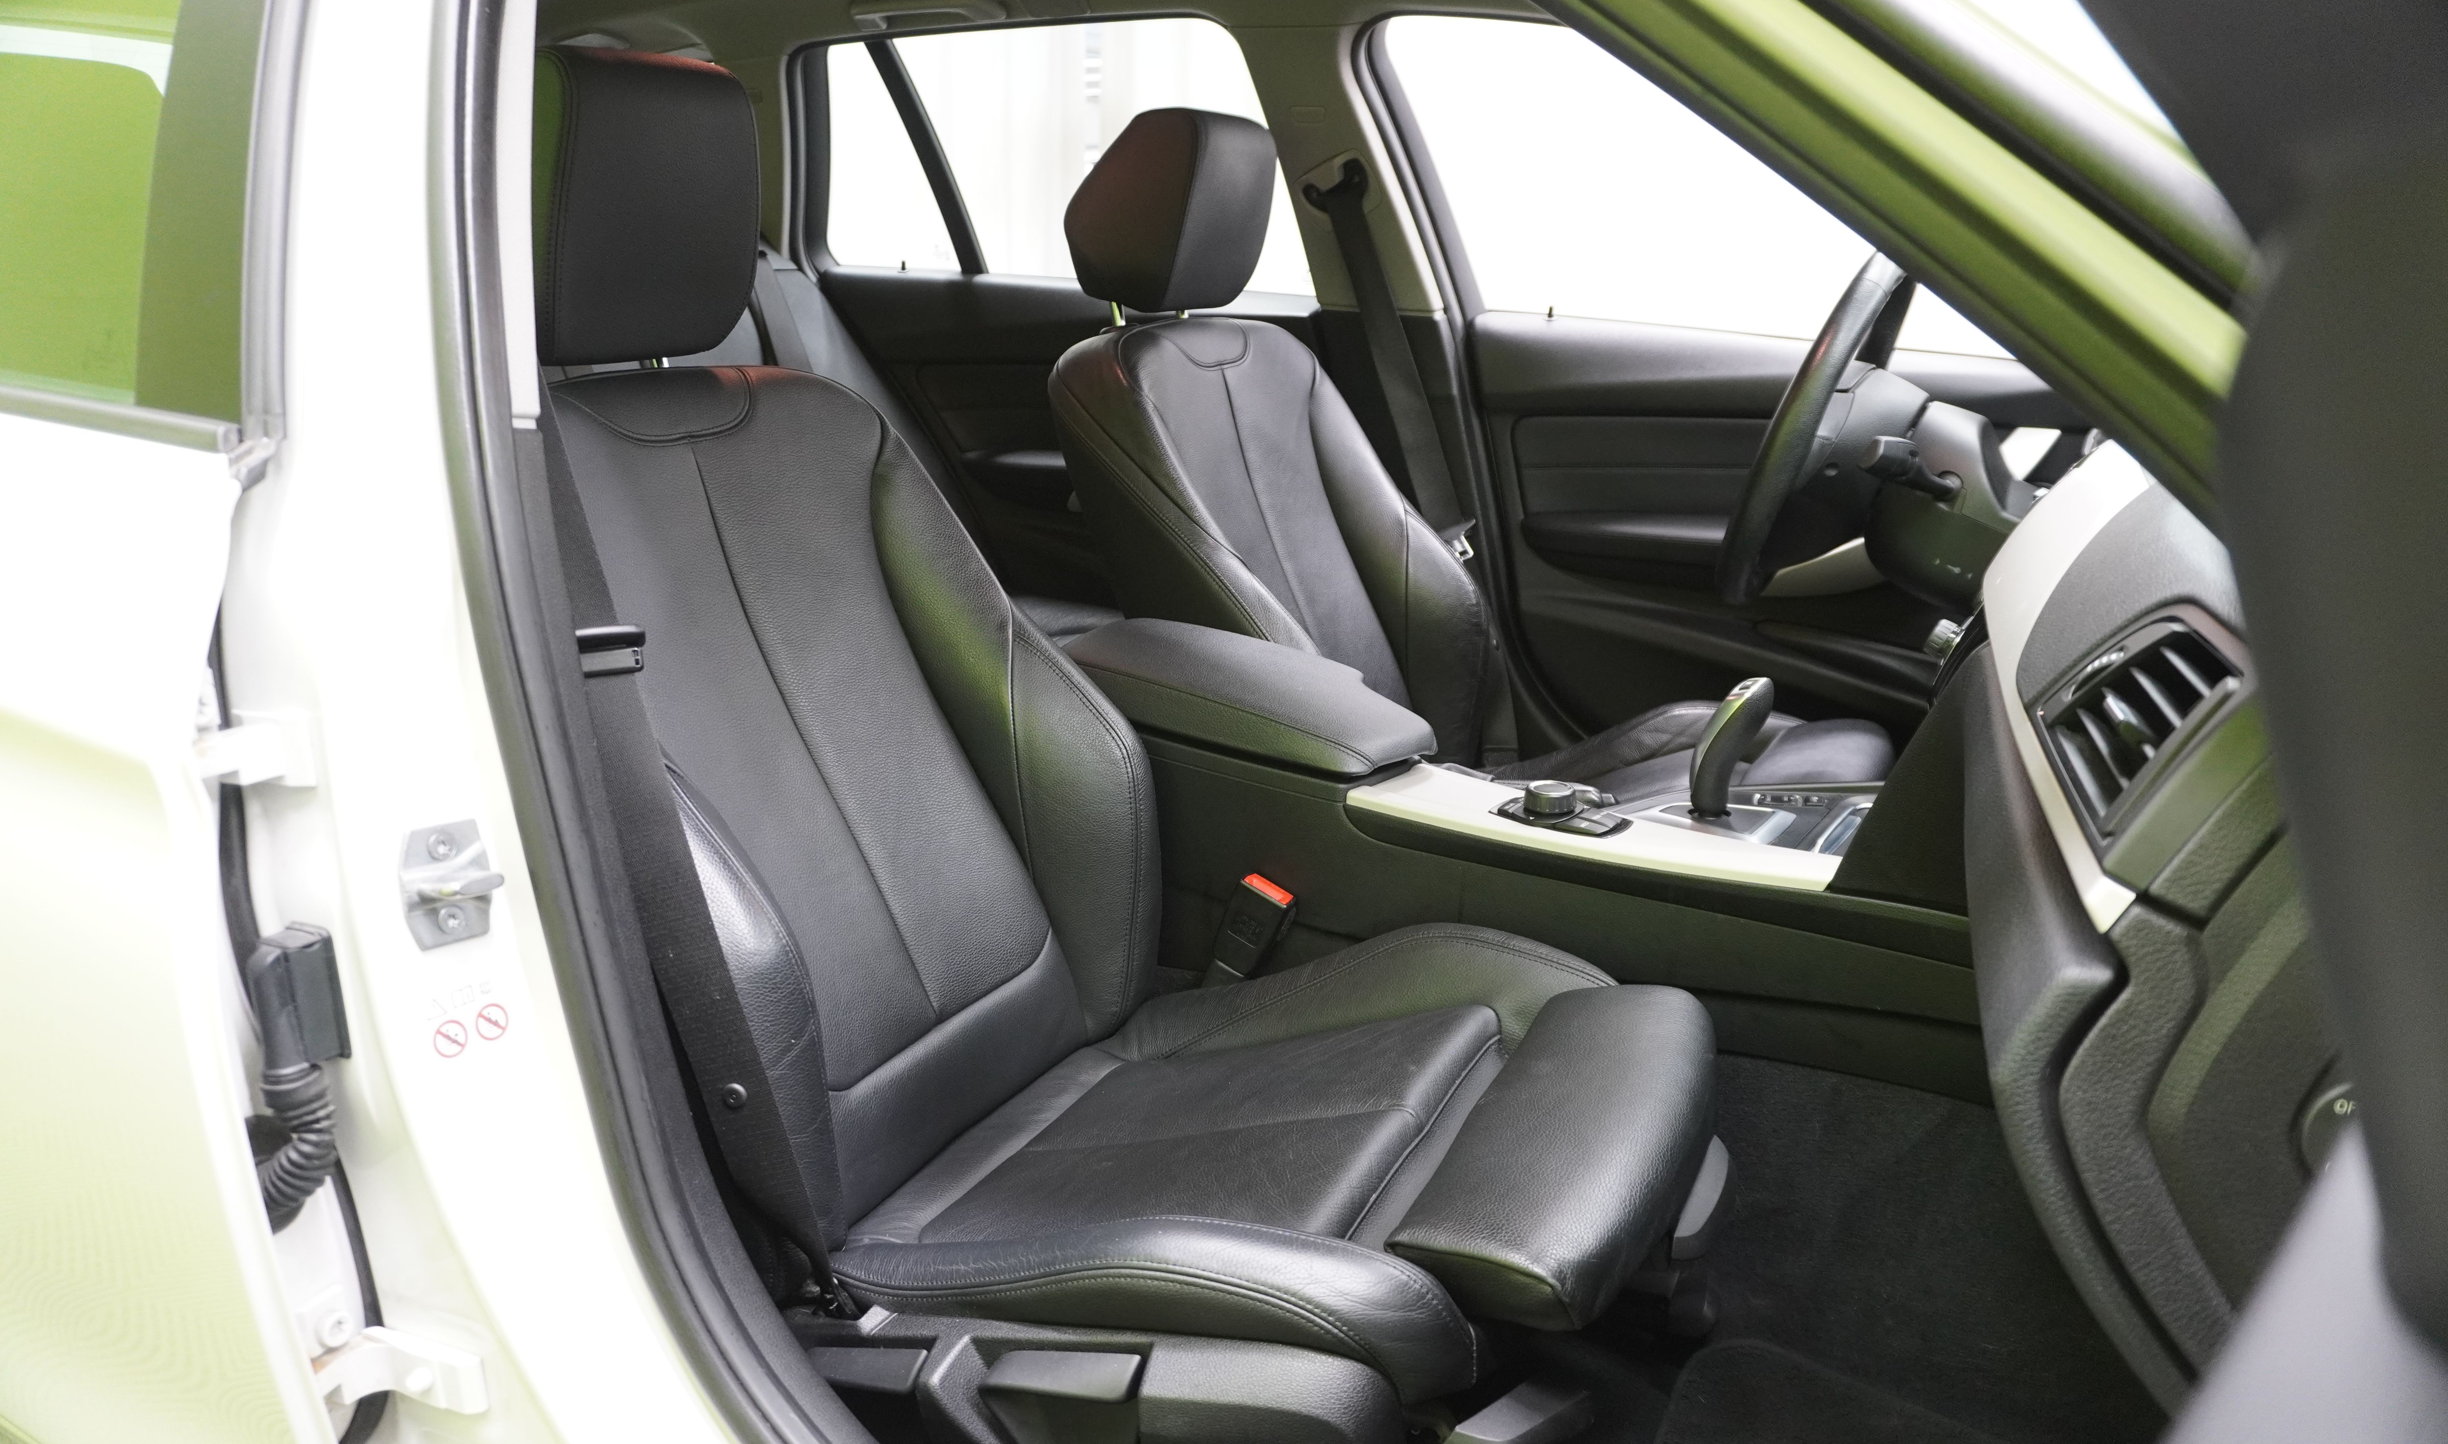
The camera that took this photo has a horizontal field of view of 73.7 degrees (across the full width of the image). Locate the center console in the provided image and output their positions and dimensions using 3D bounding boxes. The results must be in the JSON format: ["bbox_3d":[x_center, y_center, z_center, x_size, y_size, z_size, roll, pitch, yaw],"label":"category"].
[{"bbox_3d":[0.226,0.085,1.388,0.860,0.290,0.250,8,18,25],"label":"center console"}]

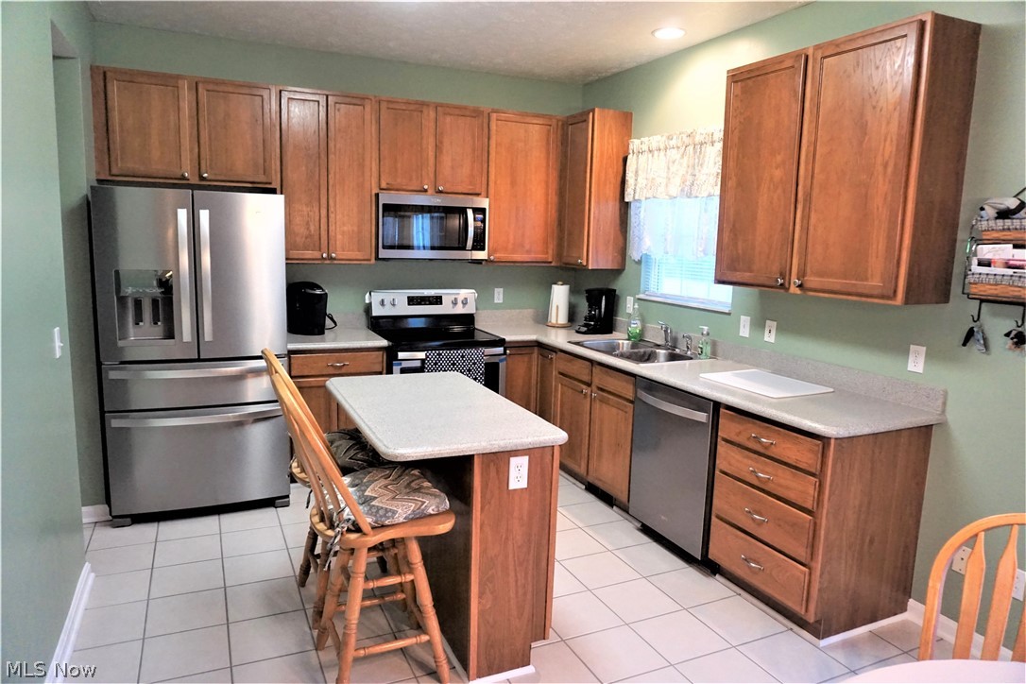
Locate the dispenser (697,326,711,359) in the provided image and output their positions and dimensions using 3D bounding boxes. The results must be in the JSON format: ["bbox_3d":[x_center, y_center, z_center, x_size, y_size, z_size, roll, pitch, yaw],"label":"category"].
[{"bbox_3d":[1.101,0.002,3.921,0.069,0.185,0.066,-1,9,-15],"label":"dispenser"}]

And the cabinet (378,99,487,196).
[{"bbox_3d":[-0.584,-1.298,4.676,0.770,0.602,0.315,-3,10,-25],"label":"cabinet"}]

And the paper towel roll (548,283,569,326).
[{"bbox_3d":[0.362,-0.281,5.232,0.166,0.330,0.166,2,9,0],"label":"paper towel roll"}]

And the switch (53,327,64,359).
[{"bbox_3d":[-1.785,0.003,2.701,0.014,0.114,0.070,-3,10,-24],"label":"switch"}]

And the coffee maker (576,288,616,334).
[{"bbox_3d":[0.587,-0.226,4.957,0.268,0.320,0.177,-3,10,-27],"label":"coffee maker"}]

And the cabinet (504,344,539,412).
[{"bbox_3d":[-0.083,0.381,5.057,0.275,0.872,0.620,-2,10,-24],"label":"cabinet"}]

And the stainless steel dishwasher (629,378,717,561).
[{"bbox_3d":[1.041,0.630,3.607,0.622,0.838,0.605,-3,10,-25],"label":"stainless steel dishwasher"}]

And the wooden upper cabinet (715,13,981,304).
[{"bbox_3d":[1.405,-0.753,3.075,0.315,1.058,1.054,-3,10,-24],"label":"wooden upper cabinet"}]

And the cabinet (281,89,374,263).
[{"bbox_3d":[-1.210,-1.037,4.410,0.594,1.058,0.315,-3,10,-24],"label":"cabinet"}]

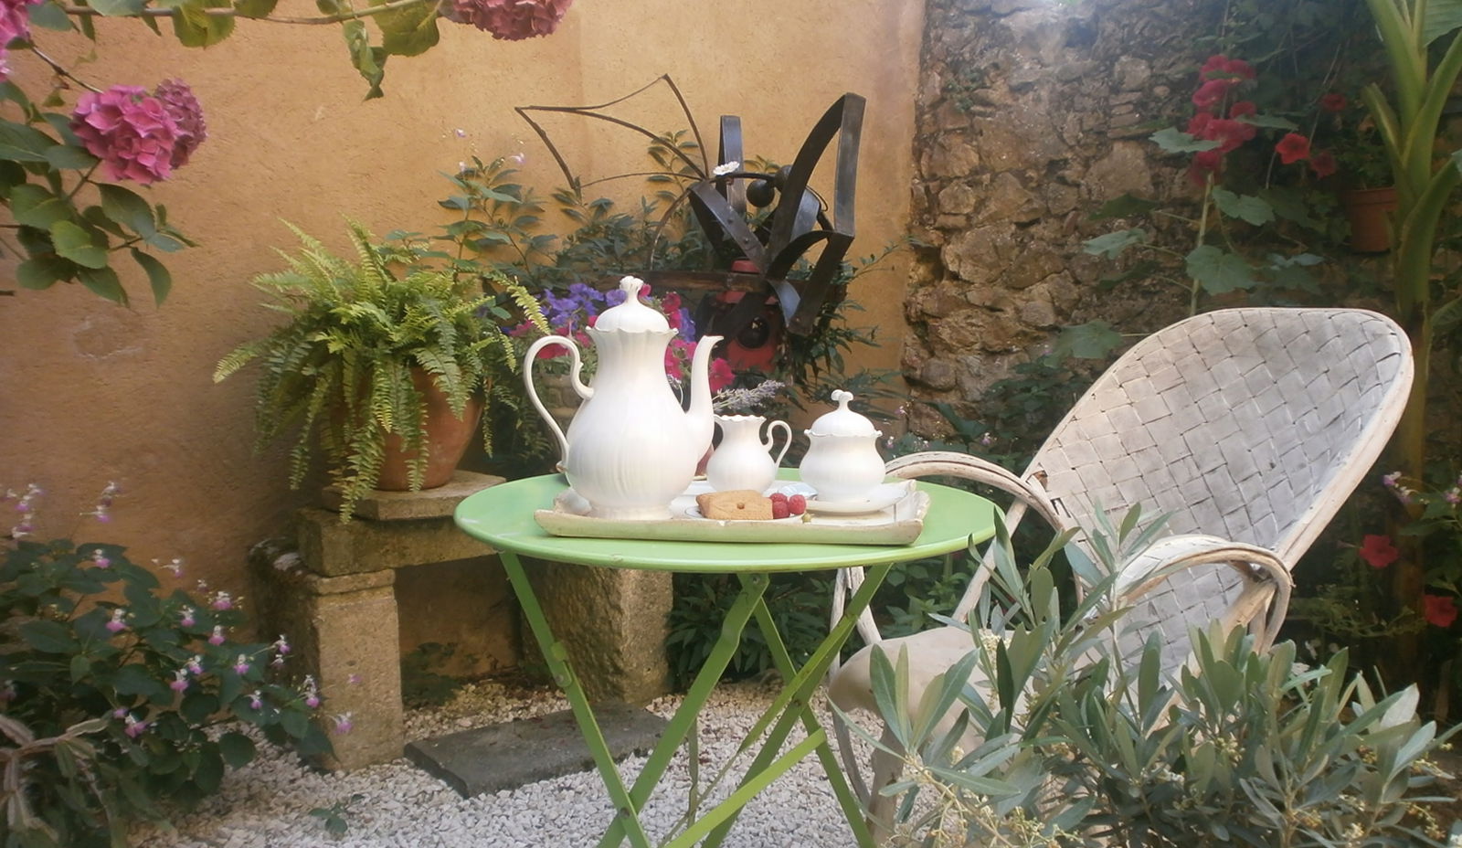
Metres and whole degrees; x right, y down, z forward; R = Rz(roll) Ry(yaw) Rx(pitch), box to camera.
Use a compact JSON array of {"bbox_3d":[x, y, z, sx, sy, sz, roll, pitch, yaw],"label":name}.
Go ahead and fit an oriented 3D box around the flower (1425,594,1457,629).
[{"bbox_3d":[1.372,0.361,2.200,0.066,0.068,0.040,5,8,32],"label":"flower"}]

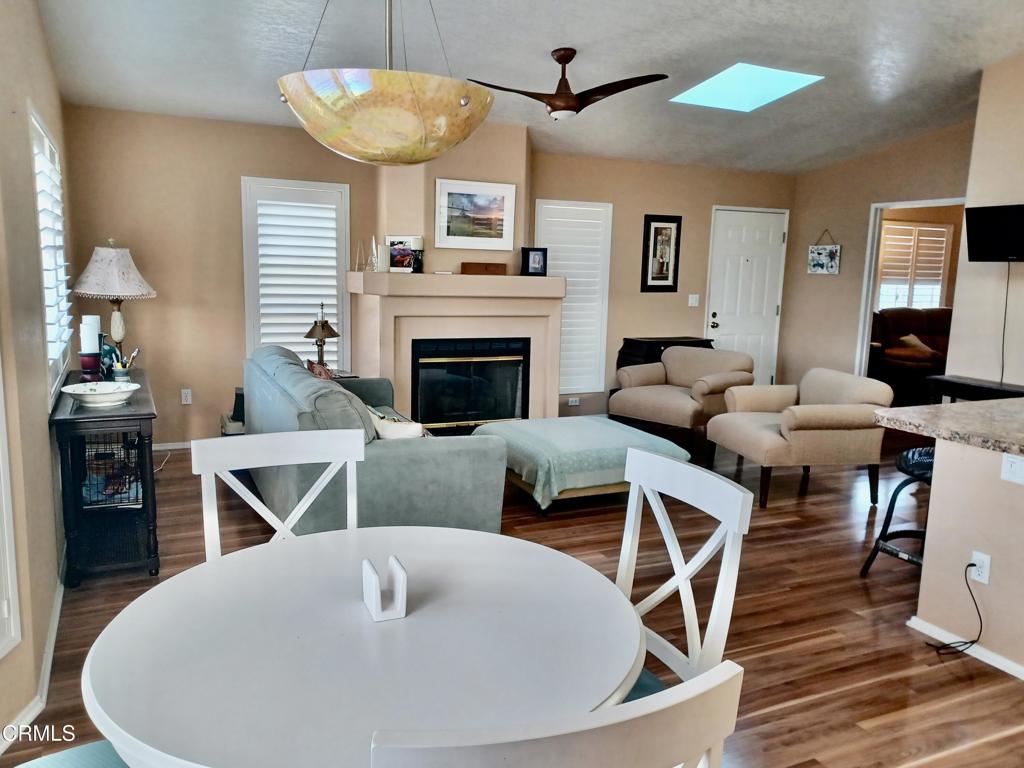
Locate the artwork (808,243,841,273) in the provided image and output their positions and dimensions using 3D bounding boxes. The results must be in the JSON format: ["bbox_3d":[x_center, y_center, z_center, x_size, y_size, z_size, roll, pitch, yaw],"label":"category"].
[{"bbox_3d":[3.101,-1.236,7.361,0.025,0.277,0.388,-2,10,-24],"label":"artwork"}]

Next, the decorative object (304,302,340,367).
[{"bbox_3d":[-1.422,-0.354,5.540,0.267,0.514,0.267,-2,10,-24],"label":"decorative object"}]

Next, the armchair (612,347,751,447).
[{"bbox_3d":[1.362,0.123,6.128,0.840,0.810,0.870,9,11,40],"label":"armchair"}]

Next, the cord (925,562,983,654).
[{"bbox_3d":[1.699,0.860,2.835,0.100,0.350,0.150,-3,10,-27],"label":"cord"}]

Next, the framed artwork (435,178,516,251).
[{"bbox_3d":[-0.291,-1.349,5.938,0.681,0.539,0.030,-2,9,-24],"label":"framed artwork"}]

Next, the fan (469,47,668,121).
[{"bbox_3d":[0.305,-1.802,4.508,1.168,0.415,1.057,2,9,3],"label":"fan"}]

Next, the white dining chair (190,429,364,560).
[{"bbox_3d":[-0.562,0.640,1.922,0.463,0.947,0.544,-2,10,-24],"label":"white dining chair"}]

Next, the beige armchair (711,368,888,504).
[{"bbox_3d":[1.887,0.320,4.940,0.896,0.795,0.856,0,9,-11],"label":"beige armchair"}]

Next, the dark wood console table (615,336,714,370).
[{"bbox_3d":[1.514,-0.029,7.124,0.926,0.795,0.423,-2,10,-24],"label":"dark wood console table"}]

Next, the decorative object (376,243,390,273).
[{"bbox_3d":[-0.990,-0.965,5.734,0.091,0.206,0.085,-2,9,-24],"label":"decorative object"}]

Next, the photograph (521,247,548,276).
[{"bbox_3d":[0.188,-1.017,6.196,0.208,0.234,0.060,0,9,-8],"label":"photograph"}]

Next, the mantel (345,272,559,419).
[{"bbox_3d":[-0.412,-0.222,6.194,1.790,1.367,0.466,-2,9,-24],"label":"mantel"}]

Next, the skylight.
[{"bbox_3d":[1.627,-2.088,5.174,0.730,0.080,0.710,-2,1,-24],"label":"skylight"}]

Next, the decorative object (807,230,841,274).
[{"bbox_3d":[3.101,-1.313,7.362,0.025,0.431,0.361,-3,10,-27],"label":"decorative object"}]

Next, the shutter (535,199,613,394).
[{"bbox_3d":[0.553,-0.774,6.782,0.785,1.763,0.070,-2,10,-24],"label":"shutter"}]

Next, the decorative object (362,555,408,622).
[{"bbox_3d":[-0.251,0.401,1.452,0.060,0.090,0.092,-2,9,-24],"label":"decorative object"}]

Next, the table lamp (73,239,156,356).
[{"bbox_3d":[-2.362,-0.452,4.422,0.440,0.802,0.440,-2,9,-24],"label":"table lamp"}]

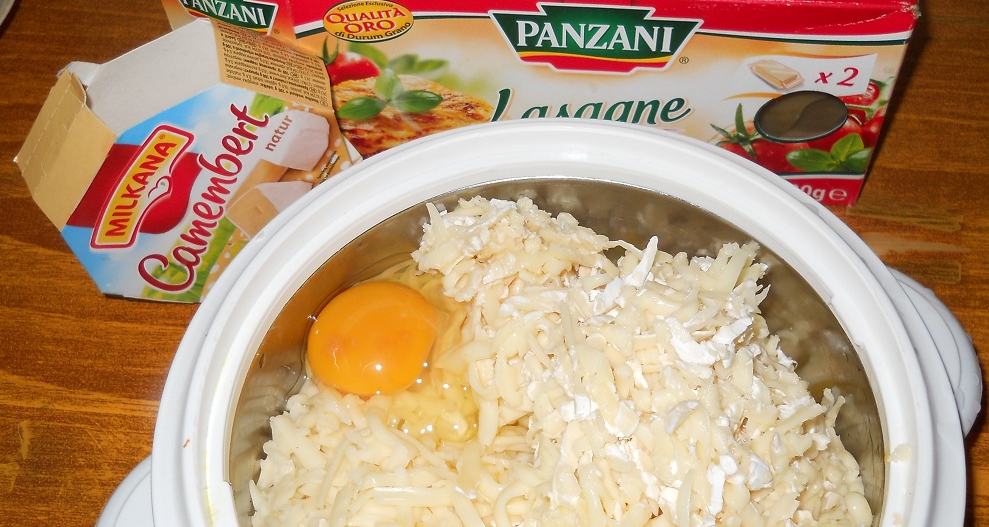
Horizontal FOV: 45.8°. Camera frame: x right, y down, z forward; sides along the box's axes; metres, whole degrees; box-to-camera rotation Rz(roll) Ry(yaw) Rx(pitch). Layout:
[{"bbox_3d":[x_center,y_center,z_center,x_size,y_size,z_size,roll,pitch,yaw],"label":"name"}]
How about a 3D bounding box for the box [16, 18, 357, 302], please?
[{"bbox_3d":[-0.093,-0.028,0.369,0.088,0.086,0.029,11,38,-39],"label":"box"}]

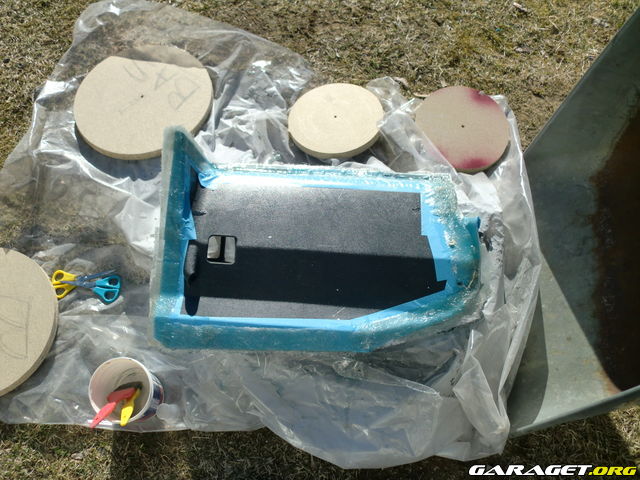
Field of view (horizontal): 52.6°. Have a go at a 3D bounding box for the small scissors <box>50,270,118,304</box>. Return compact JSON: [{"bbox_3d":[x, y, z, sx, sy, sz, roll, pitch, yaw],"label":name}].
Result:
[{"bbox_3d":[-0.482,0.091,1.338,0.149,0.012,0.077,7,62,6],"label":"small scissors"}]

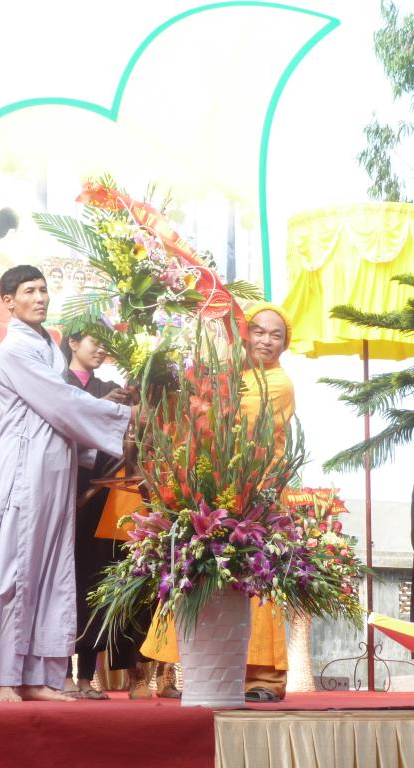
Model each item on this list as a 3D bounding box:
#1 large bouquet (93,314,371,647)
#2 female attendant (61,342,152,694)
[{"bbox_3d":[0.078,0.335,6.867,0.944,1.125,0.750,0,-8,0],"label":"large bouquet"},{"bbox_3d":[-0.422,0.514,7.852,0.450,1.454,0.450,-5,-9,31],"label":"female attendant"}]

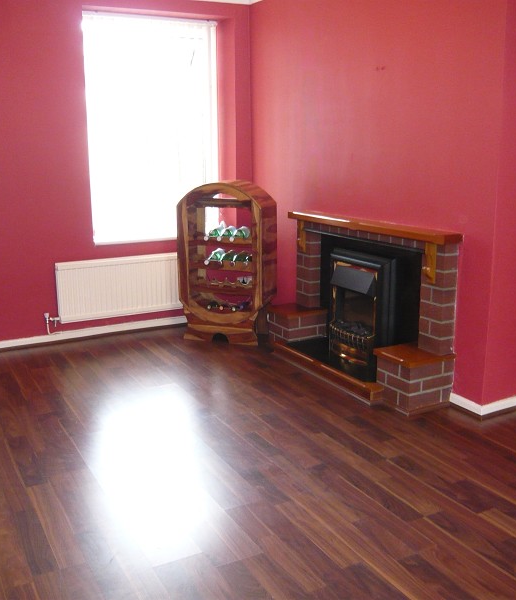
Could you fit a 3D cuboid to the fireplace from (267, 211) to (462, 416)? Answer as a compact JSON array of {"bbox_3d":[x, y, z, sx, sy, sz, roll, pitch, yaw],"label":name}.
[{"bbox_3d":[0.573,0.003,4.102,0.408,0.962,1.541,-7,14,-26],"label":"fireplace"}]

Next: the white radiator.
[{"bbox_3d":[-1.018,-0.106,5.067,1.051,0.443,0.106,-7,14,-26],"label":"white radiator"}]

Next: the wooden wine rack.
[{"bbox_3d":[-0.227,-0.297,4.967,0.670,1.194,0.348,4,13,20],"label":"wooden wine rack"}]

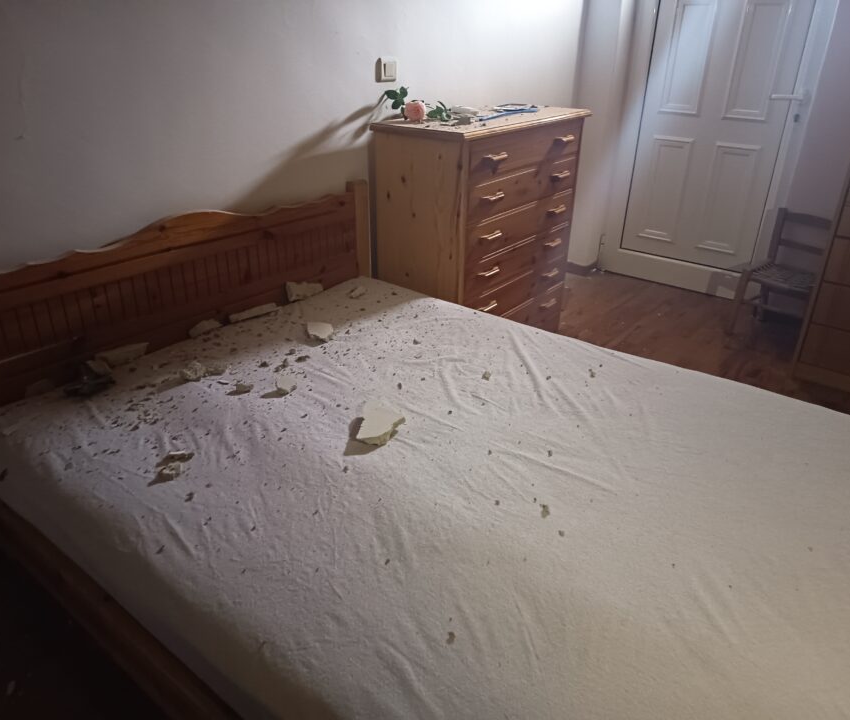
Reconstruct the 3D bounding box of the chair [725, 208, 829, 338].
[{"bbox_3d":[1.800,-0.394,3.289,0.360,0.600,0.345,24,34,38],"label":"chair"}]

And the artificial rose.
[{"bbox_3d":[-0.037,-0.977,2.618,0.082,0.076,0.075,-4,27,-10],"label":"artificial rose"}]

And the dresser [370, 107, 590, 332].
[{"bbox_3d":[0.273,-0.539,3.020,0.428,1.062,1.014,20,32,33],"label":"dresser"}]

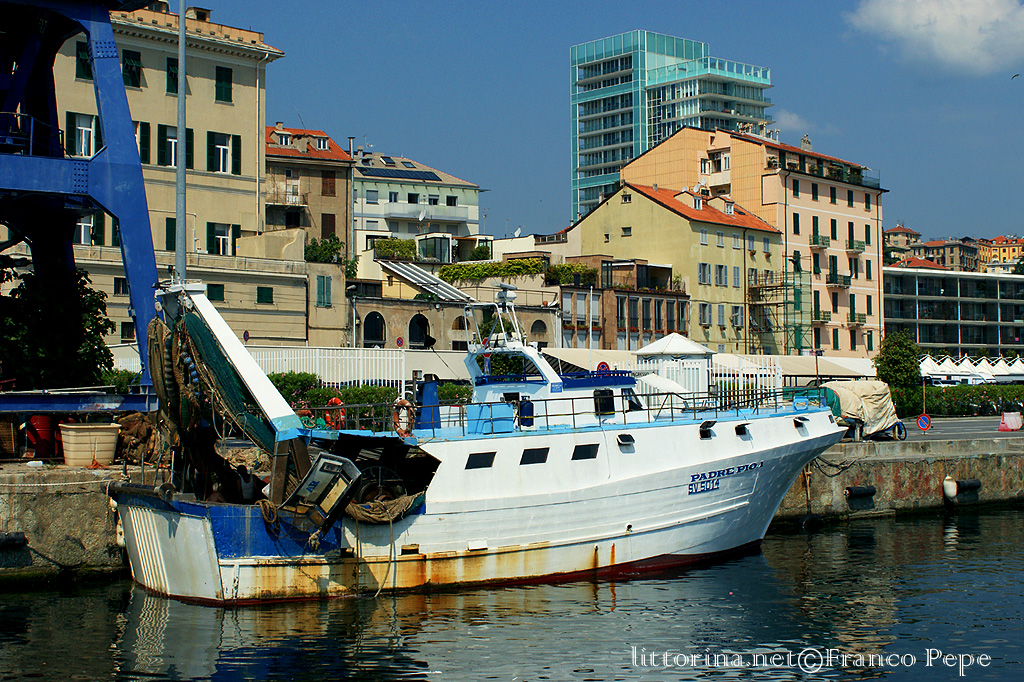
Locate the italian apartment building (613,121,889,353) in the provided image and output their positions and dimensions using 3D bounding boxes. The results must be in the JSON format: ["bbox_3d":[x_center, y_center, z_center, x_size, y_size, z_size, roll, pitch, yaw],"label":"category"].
[{"bbox_3d":[22.258,-6.758,135.550,16.720,24.300,18.130,-1,-2,41],"label":"italian apartment building"}]

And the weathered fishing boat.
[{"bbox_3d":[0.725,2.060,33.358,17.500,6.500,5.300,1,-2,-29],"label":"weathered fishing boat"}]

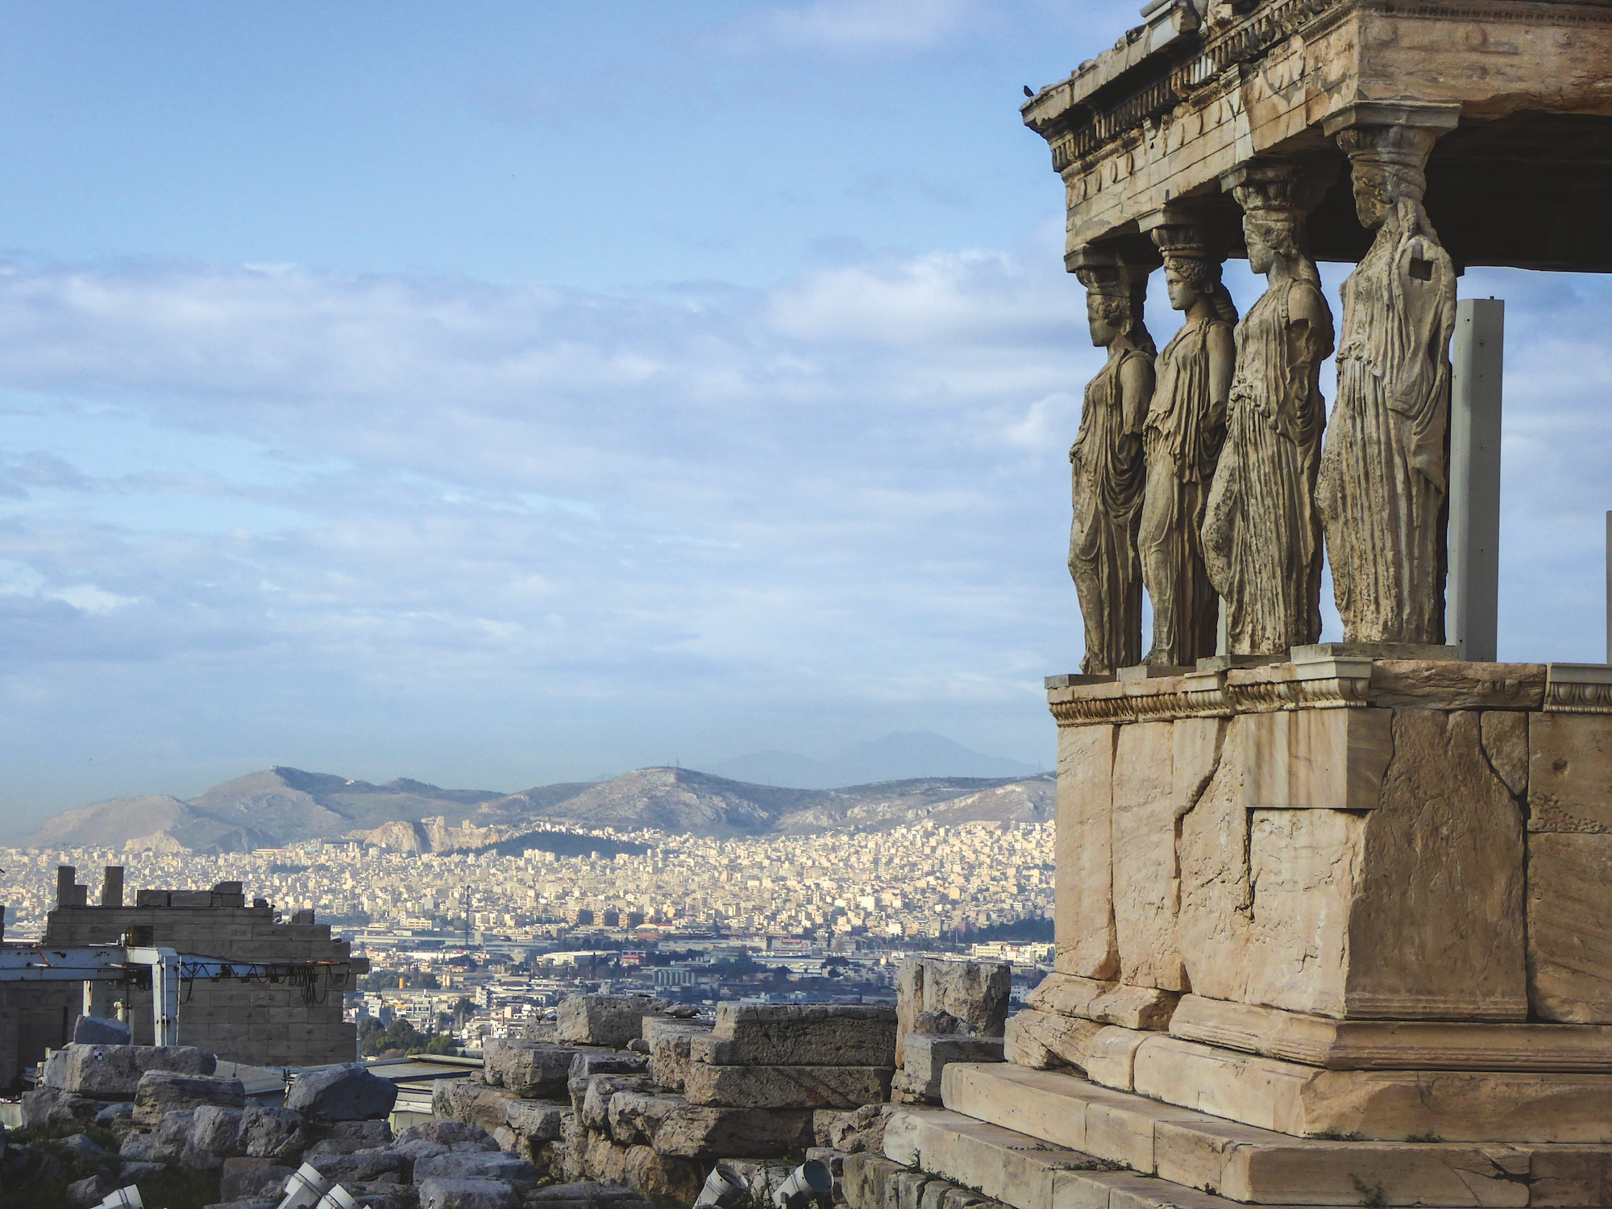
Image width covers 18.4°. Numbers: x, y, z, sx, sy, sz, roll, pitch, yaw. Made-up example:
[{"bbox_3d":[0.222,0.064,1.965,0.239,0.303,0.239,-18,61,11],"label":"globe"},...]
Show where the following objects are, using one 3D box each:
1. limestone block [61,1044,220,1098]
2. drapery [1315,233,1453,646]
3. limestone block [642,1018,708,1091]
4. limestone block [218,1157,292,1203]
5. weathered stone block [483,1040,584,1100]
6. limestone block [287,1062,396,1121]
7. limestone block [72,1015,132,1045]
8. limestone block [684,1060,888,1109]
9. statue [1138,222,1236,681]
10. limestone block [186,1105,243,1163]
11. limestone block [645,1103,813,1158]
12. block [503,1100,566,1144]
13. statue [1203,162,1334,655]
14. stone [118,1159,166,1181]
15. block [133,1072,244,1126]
[{"bbox_3d":[-3.917,2.740,29.300,0.840,0.290,0.500,2,-2,-9],"label":"limestone block"},{"bbox_3d":[2.483,-0.720,21.266,0.510,1.747,0.640,2,-3,-9],"label":"drapery"},{"bbox_3d":[-0.744,2.557,28.300,0.300,0.380,0.500,2,-2,-9],"label":"limestone block"},{"bbox_3d":[-3.713,3.888,33.710,0.447,0.268,0.400,1,-2,1],"label":"limestone block"},{"bbox_3d":[-1.929,3.284,35.236,0.670,0.370,0.700,1,-2,-1],"label":"weathered stone block"},{"bbox_3d":[-3.525,3.695,37.802,0.787,0.397,0.550,1,-3,11],"label":"limestone block"},{"bbox_3d":[-4.879,2.952,34.500,0.420,0.220,0.360,2,-2,-9],"label":"limestone block"},{"bbox_3d":[-0.111,2.742,28.400,1.080,0.260,0.650,2,-3,-9],"label":"limestone block"},{"bbox_3d":[1.922,-0.819,24.753,0.530,2.240,0.580,2,-2,-9],"label":"statue"},{"bbox_3d":[-3.549,3.185,30.000,0.330,0.340,0.350,2,-3,-9],"label":"limestone block"},{"bbox_3d":[-0.429,2.933,27.800,0.800,0.290,0.800,2,-2,-9],"label":"limestone block"},{"bbox_3d":[-1.650,3.144,30.300,0.360,0.270,0.420,2,-2,-9],"label":"block"},{"bbox_3d":[2.159,-0.893,23.101,0.530,2.250,0.580,2,-2,-9],"label":"statue"},{"bbox_3d":[-4.059,3.473,30.500,0.280,0.160,0.240,2,-2,-9],"label":"stone"},{"bbox_3d":[-3.843,3.083,31.000,0.650,0.340,0.500,2,-3,-9],"label":"block"}]

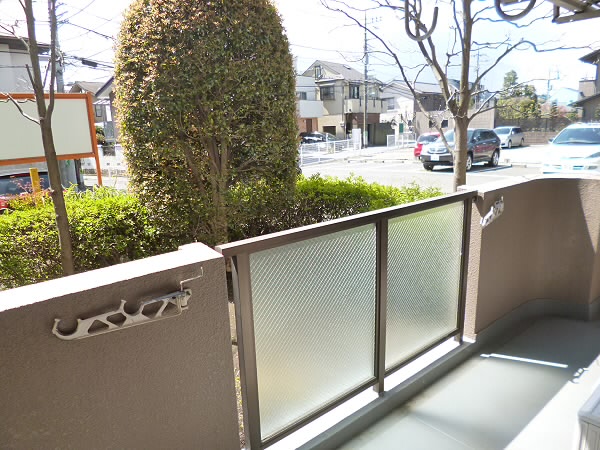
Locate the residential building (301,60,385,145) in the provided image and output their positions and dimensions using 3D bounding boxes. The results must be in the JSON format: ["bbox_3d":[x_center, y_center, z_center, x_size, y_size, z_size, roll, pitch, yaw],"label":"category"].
[{"bbox_3d":[4.332,-12.712,43.640,6.400,8.400,7.800,-12,17,-37],"label":"residential building"}]

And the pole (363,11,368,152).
[{"bbox_3d":[5.551,-12.007,35.070,0.350,10.930,0.350,-12,17,-37],"label":"pole"}]

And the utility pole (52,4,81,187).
[{"bbox_3d":[-8.537,-6.095,14.274,0.360,10.000,0.360,-12,17,-37],"label":"utility pole"}]

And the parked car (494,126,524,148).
[{"bbox_3d":[15.284,-6.558,31.025,1.740,1.600,4.600,11,18,42],"label":"parked car"}]

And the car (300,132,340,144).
[{"bbox_3d":[1.893,-6.629,33.373,4.400,1.500,1.720,11,18,42],"label":"car"}]

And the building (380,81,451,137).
[{"bbox_3d":[14.644,-14.914,53.807,8.000,7.300,6.800,-12,17,-37],"label":"building"}]

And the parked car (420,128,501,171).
[{"bbox_3d":[7.317,-3.363,18.577,1.860,1.680,4.720,11,19,43],"label":"parked car"}]

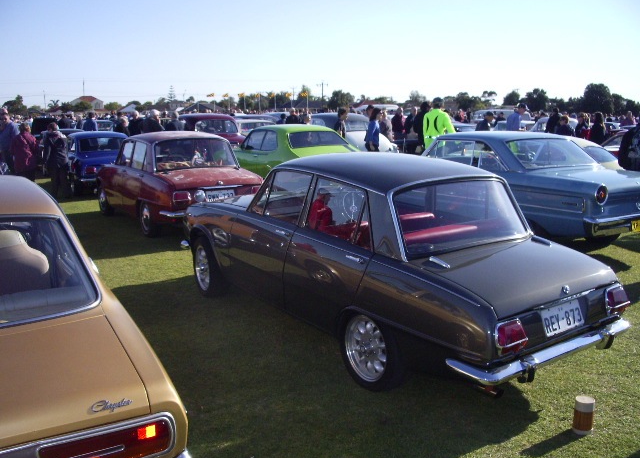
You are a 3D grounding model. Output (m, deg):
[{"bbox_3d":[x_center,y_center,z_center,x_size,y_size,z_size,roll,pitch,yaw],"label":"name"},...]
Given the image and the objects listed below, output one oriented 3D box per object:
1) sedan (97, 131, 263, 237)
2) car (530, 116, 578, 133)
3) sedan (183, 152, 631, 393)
[{"bbox_3d":[-2.220,-0.770,9.500,1.500,1.390,4.020,-7,12,-31],"label":"sedan"},{"bbox_3d":[8.400,-3.280,23.000,1.660,1.450,4.300,-7,12,-31],"label":"car"},{"bbox_3d":[0.250,0.090,5.020,1.490,1.370,4.000,-7,13,-34],"label":"sedan"}]

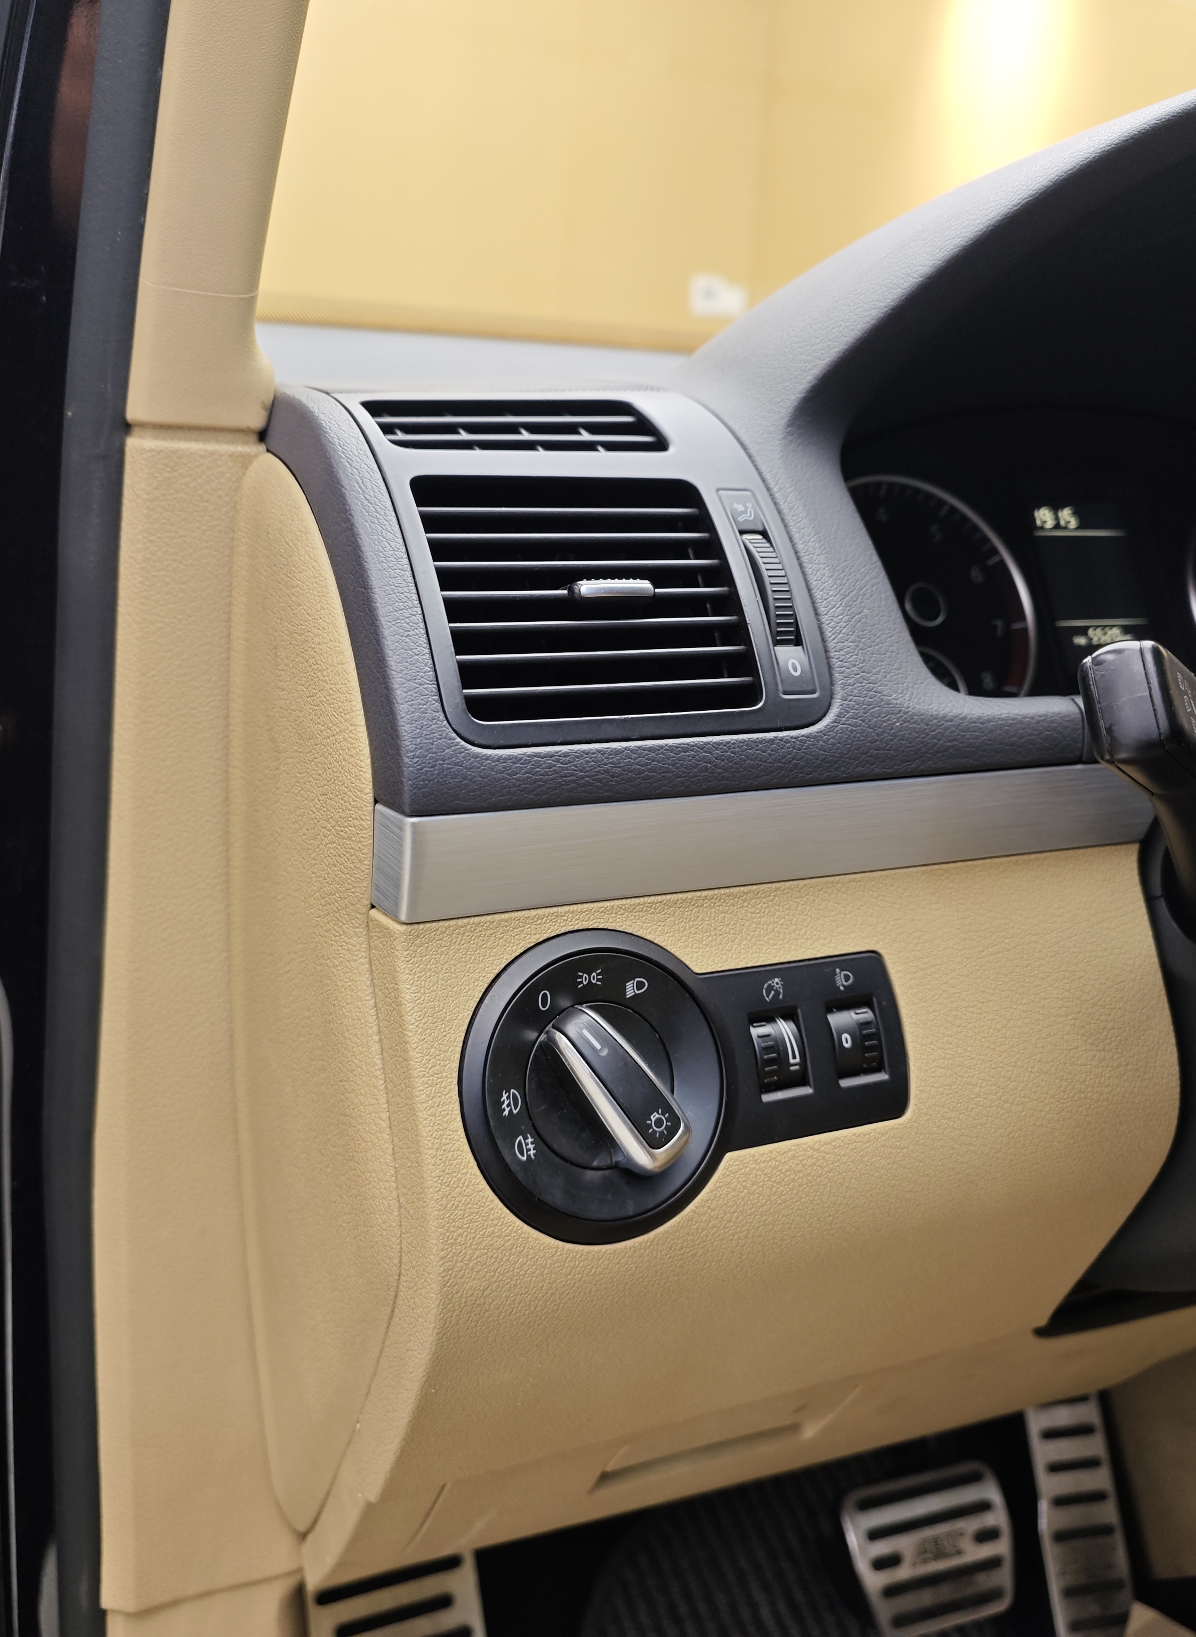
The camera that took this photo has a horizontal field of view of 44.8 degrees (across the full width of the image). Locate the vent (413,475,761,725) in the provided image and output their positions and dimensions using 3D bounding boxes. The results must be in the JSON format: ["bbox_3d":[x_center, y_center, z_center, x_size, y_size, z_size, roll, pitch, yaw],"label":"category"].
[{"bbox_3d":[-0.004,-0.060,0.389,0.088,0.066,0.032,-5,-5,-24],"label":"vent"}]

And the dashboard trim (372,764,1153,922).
[{"bbox_3d":[0.058,0.002,0.412,0.246,0.029,0.025,-5,15,-24],"label":"dashboard trim"}]

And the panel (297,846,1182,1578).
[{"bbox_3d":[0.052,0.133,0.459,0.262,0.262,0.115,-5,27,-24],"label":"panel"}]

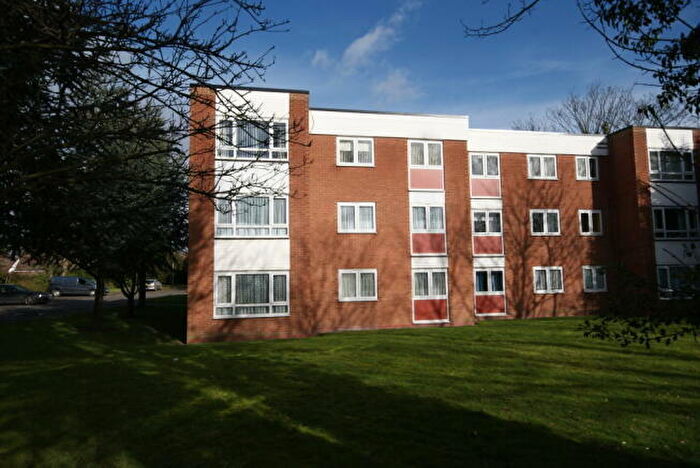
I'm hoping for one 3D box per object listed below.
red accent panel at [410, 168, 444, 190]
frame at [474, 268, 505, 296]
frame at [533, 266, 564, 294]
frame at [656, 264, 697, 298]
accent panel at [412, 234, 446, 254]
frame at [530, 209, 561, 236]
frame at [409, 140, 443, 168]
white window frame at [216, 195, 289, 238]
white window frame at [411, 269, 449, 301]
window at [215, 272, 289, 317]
[{"bbox_3d":[3.090,-2.195,17.233,1.471,0.883,0.080,0,-5,-10],"label":"red accent panel"},{"bbox_3d":[6.181,2.086,18.897,1.452,1.172,0.100,0,-5,-10],"label":"frame"},{"bbox_3d":[8.887,2.047,19.203,1.465,1.158,0.100,0,-5,-10],"label":"frame"},{"bbox_3d":[14.756,2.132,19.053,2.338,1.461,0.100,0,-5,-9],"label":"frame"},{"bbox_3d":[3.173,0.385,17.104,1.419,0.829,0.060,0,-5,-9],"label":"accent panel"},{"bbox_3d":[8.845,-0.517,19.427,1.465,1.158,0.100,0,-5,-10],"label":"frame"},{"bbox_3d":[3.028,-3.173,17.154,1.462,1.139,0.100,0,-5,-10],"label":"frame"},{"bbox_3d":[-3.223,-0.612,14.148,2.385,1.452,0.100,0,-5,-10],"label":"white window frame"},{"bbox_3d":[3.112,1.955,16.706,1.462,1.139,0.100,0,-5,-10],"label":"white window frame"},{"bbox_3d":[-3.195,1.995,14.087,2.436,1.491,0.100,0,-5,-9],"label":"window"}]

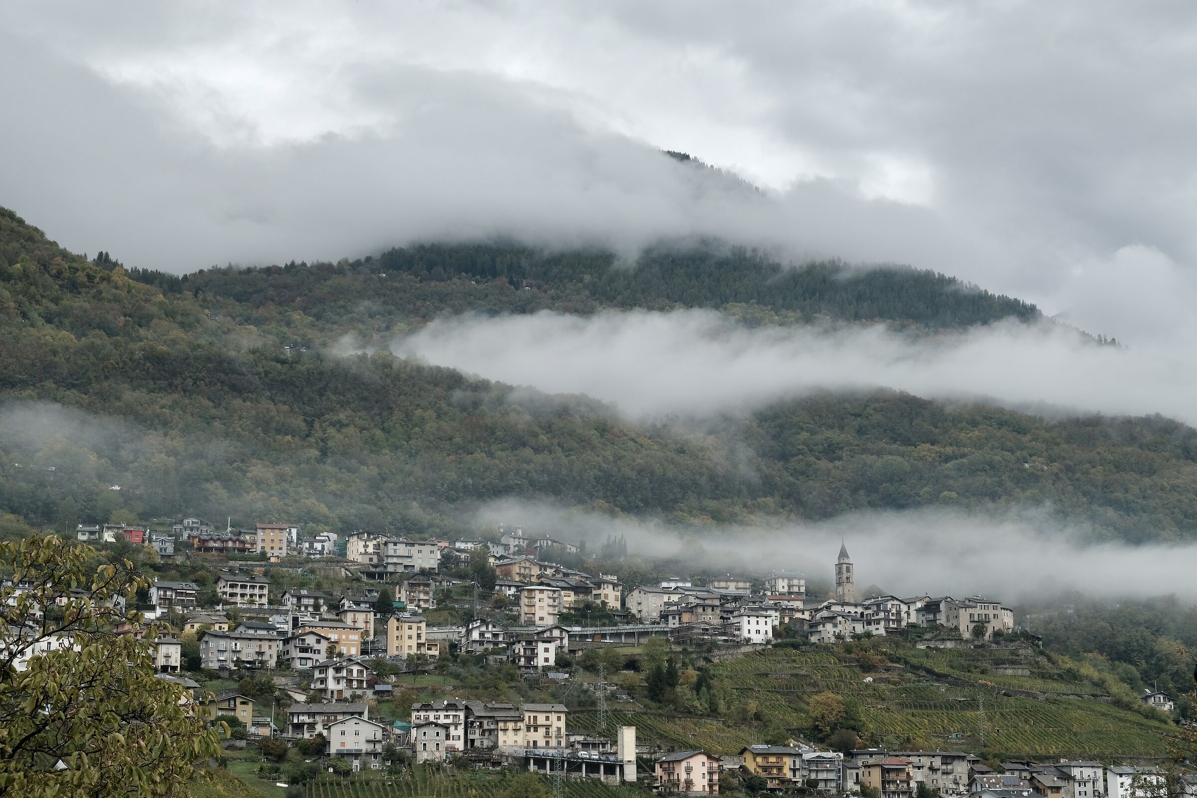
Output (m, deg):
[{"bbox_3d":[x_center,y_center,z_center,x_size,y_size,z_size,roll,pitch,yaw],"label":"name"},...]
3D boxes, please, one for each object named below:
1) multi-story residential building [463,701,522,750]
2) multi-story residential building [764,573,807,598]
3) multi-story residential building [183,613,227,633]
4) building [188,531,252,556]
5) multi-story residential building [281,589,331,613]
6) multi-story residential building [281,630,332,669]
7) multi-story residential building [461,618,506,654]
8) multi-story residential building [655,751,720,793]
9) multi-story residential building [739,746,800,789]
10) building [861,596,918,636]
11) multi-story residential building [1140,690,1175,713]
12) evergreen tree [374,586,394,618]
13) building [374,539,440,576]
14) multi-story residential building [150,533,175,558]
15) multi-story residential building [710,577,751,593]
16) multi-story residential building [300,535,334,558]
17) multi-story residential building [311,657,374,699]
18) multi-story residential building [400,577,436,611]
[{"bbox_3d":[-29.550,92.750,507.990,15.500,13.530,12.000,2,-12,-13],"label":"multi-story residential building"},{"bbox_3d":[77.570,77.830,745.000,12.300,11.200,11.000,4,-12,-22],"label":"multi-story residential building"},{"bbox_3d":[-122.890,71.120,563.000,11.500,7.200,9.500,4,-12,-22],"label":"multi-story residential building"},{"bbox_3d":[-155.680,59.480,738.000,24.000,9.200,11.500,4,-11,-24],"label":"building"},{"bbox_3d":[-96.360,66.720,590.000,12.300,7.700,10.500,6,-13,-27],"label":"multi-story residential building"},{"bbox_3d":[-90.040,77.300,553.000,11.300,11.120,12.500,6,-13,-29],"label":"multi-story residential building"},{"bbox_3d":[-37.090,76.650,578.000,12.000,11.500,14.500,1,-10,-10],"label":"multi-story residential building"},{"bbox_3d":[23.740,97.690,470.010,11.800,11.000,12.500,6,-13,-26],"label":"multi-story residential building"},{"bbox_3d":[46.410,99.740,485.010,13.200,11.740,10.000,3,-13,-15],"label":"multi-story residential building"},{"bbox_3d":[102.530,76.320,632.000,14.500,12.840,10.500,8,-14,-38],"label":"building"},{"bbox_3d":[205.880,111.300,660.000,9.000,7.800,9.000,1,-11,-5],"label":"multi-story residential building"},{"bbox_3d":[-70.590,66.960,592.000,6.100,10.800,6.100,0,-10,0],"label":"evergreen tree"},{"bbox_3d":[-71.900,59.440,675.000,20.500,12.600,11.500,4,-11,-23],"label":"building"},{"bbox_3d":[-173.510,58.710,715.000,9.600,10.200,9.500,1,-10,-9],"label":"multi-story residential building"},{"bbox_3d":[52.280,74.960,710.000,13.800,8.100,11.000,2,-11,-11],"label":"multi-story residential building"},{"bbox_3d":[-112.970,59.190,722.000,10.200,9.000,10.000,-2,-10,8],"label":"multi-story residential building"},{"bbox_3d":[-74.770,81.220,520.000,13.400,12.200,13.000,7,-13,-31],"label":"multi-story residential building"},{"bbox_3d":[-65.160,70.450,648.000,11.000,11.390,9.500,4,-12,-21],"label":"multi-story residential building"}]

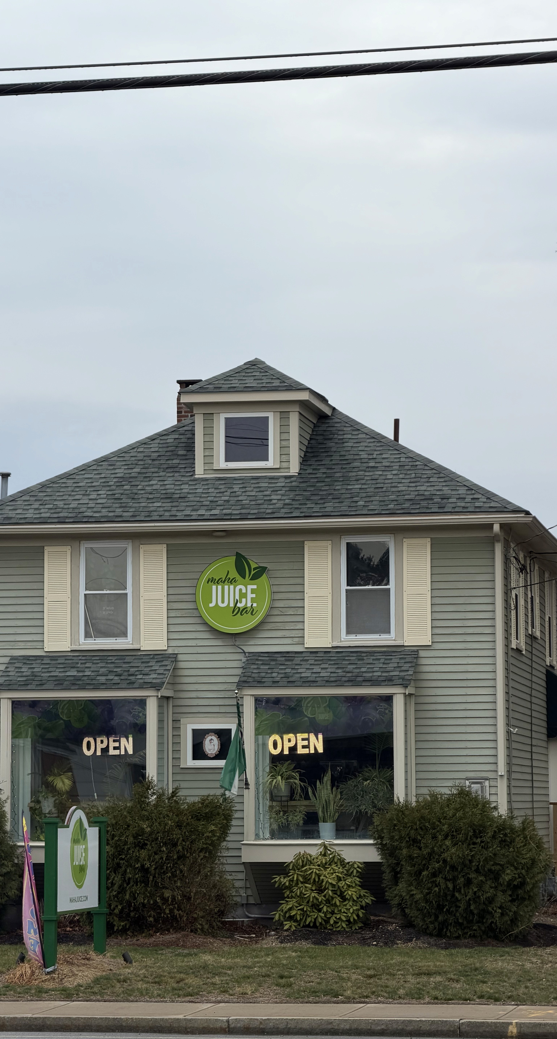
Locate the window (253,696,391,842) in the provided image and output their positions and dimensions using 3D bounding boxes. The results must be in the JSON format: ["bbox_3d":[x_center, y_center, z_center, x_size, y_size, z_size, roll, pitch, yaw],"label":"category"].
[{"bbox_3d":[0.597,3.258,39.465,1.865,1.914,0.110,-1,-6,10],"label":"window"}]

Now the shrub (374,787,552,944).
[{"bbox_3d":[2.409,4.522,39.601,2.386,2.001,2.100,-1,-5,9],"label":"shrub"}]

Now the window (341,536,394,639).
[{"bbox_3d":[1.205,0.920,40.526,0.723,1.395,0.100,-1,-6,10],"label":"window"}]

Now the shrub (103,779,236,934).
[{"bbox_3d":[-1.592,4.526,40.201,2.075,2.053,1.700,-1,-5,9],"label":"shrub"}]

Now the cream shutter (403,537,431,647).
[{"bbox_3d":[1.915,0.999,41.306,0.379,1.478,0.040,-1,-5,9],"label":"cream shutter"}]

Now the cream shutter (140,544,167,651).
[{"bbox_3d":[-1.742,1.087,41.911,0.377,1.472,0.040,-1,-5,9],"label":"cream shutter"}]

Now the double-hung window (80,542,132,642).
[{"bbox_3d":[-2.405,1.024,42.079,0.739,1.430,0.100,-1,-5,9],"label":"double-hung window"}]

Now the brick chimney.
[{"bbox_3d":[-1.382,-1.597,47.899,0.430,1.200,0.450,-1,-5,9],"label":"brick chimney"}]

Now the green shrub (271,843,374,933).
[{"bbox_3d":[0.579,4.728,38.730,1.337,1.144,1.160,-1,-6,10],"label":"green shrub"}]

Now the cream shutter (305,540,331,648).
[{"bbox_3d":[0.552,1.034,41.532,0.376,1.474,0.040,-1,-5,9],"label":"cream shutter"}]

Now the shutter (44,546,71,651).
[{"bbox_3d":[-3.046,1.080,41.224,0.382,1.448,0.045,-1,-6,10],"label":"shutter"}]

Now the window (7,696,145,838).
[{"bbox_3d":[-2.672,3.328,40.045,1.870,1.889,0.110,-1,-6,10],"label":"window"}]

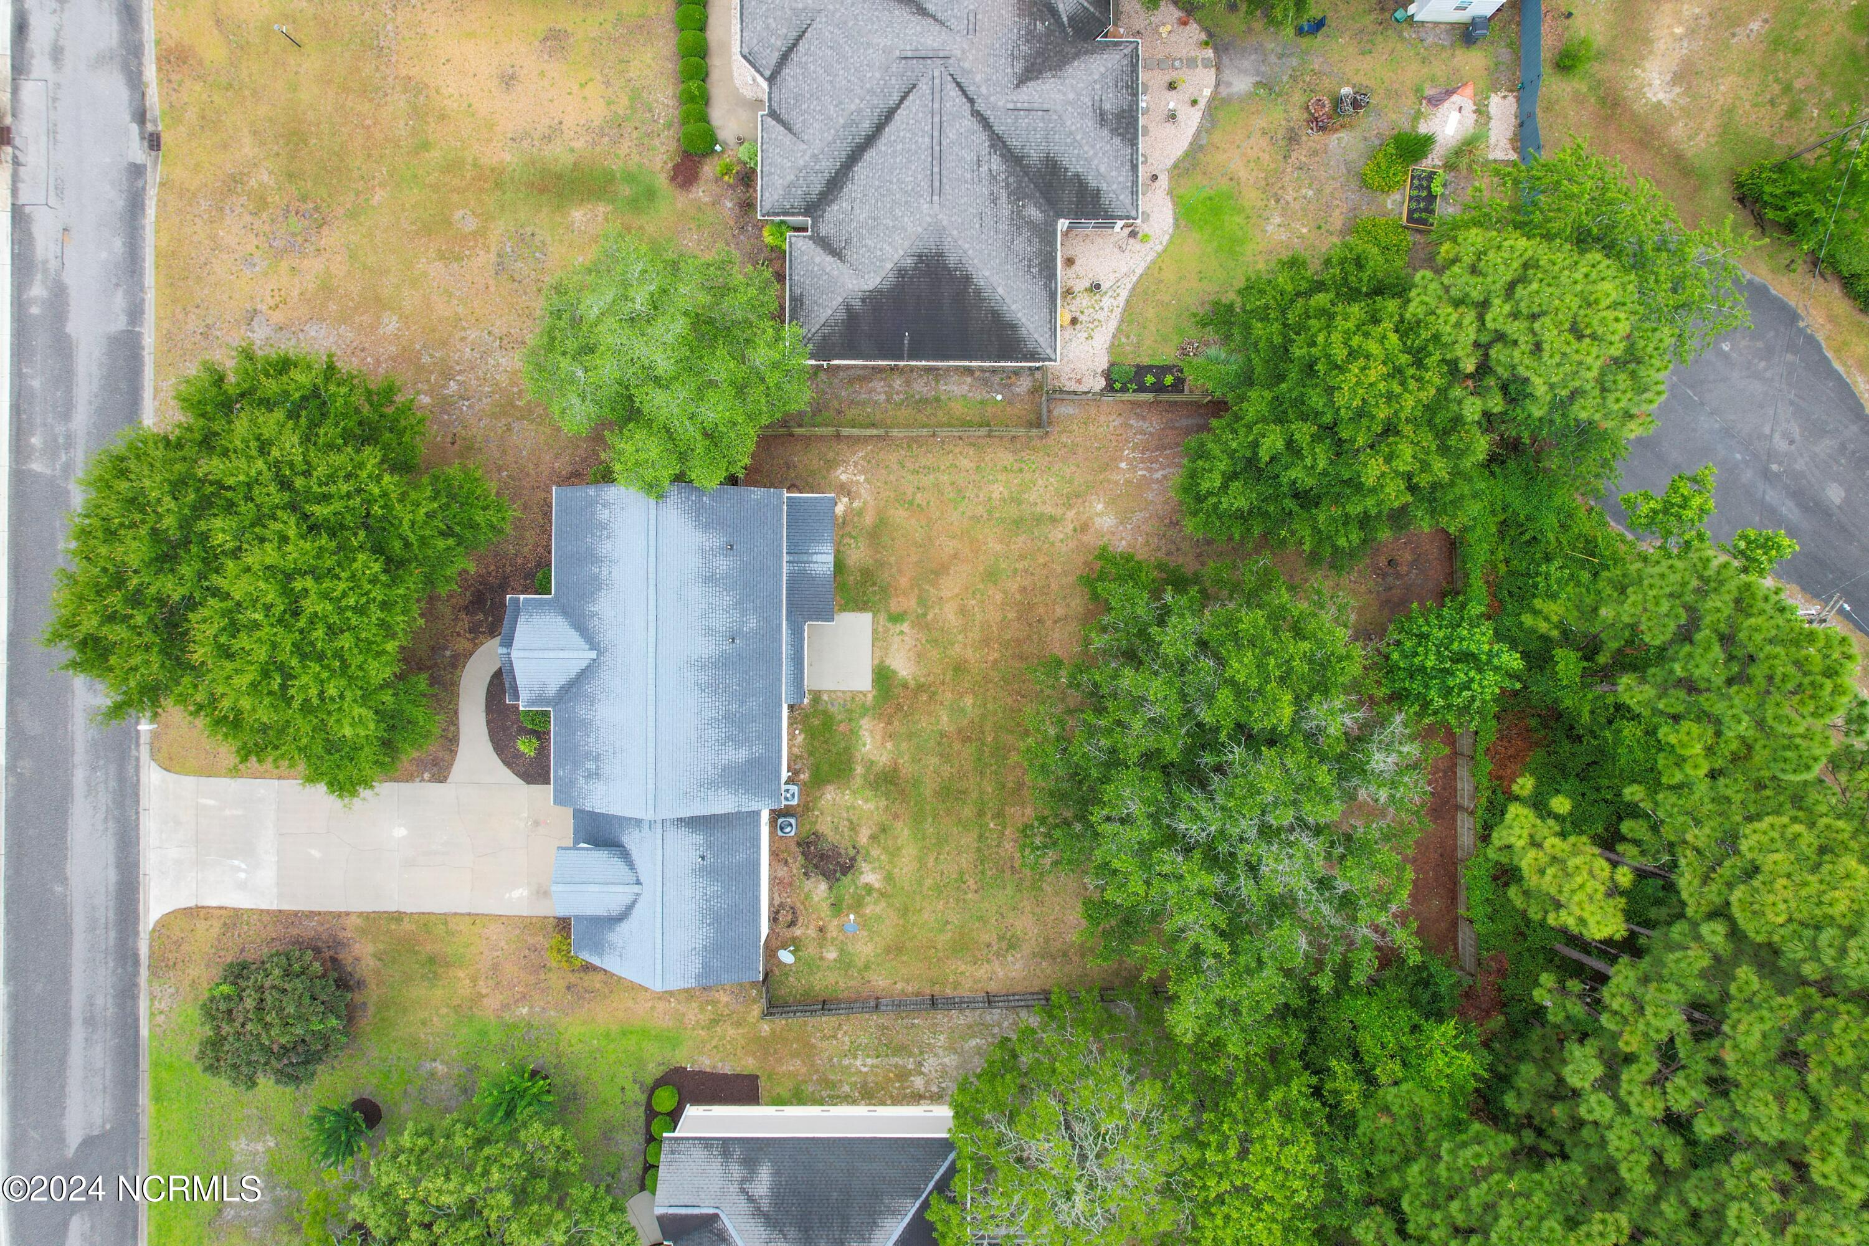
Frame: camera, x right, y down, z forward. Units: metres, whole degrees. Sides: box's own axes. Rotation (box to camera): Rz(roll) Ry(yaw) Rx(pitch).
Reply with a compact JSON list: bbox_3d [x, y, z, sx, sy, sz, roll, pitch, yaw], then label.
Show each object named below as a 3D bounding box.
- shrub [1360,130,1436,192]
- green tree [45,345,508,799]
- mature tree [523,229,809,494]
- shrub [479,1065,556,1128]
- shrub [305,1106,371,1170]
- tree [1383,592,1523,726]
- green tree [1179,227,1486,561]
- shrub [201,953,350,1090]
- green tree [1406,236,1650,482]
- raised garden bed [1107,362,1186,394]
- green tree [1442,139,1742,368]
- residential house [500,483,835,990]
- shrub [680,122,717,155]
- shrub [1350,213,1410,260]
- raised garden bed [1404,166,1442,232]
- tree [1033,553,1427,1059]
[{"bbox_3d":[20.000,-19.900,49.400,2.900,1.400,2.450,0,91,-1],"label":"shrub"},{"bbox_3d":[-26.470,-2.050,45.709,18.567,11.500,18.206,0,92,0],"label":"green tree"},{"bbox_3d":[-10.400,-10.150,45.100,10.700,9.500,10.000,0,91,-1],"label":"mature tree"},{"bbox_3d":[-18.401,20.891,50.749,3.420,2.800,3.025,0,92,0],"label":"shrub"},{"bbox_3d":[-24.970,21.650,48.750,2.650,2.900,2.650,0,91,-1],"label":"shrub"},{"bbox_3d":[21.619,1.552,48.568,5.838,6.000,5.605,0,92,0],"label":"tree"},{"bbox_3d":[15.600,-8.800,44.800,11.500,11.000,12.400,0,91,-1],"label":"green tree"},{"bbox_3d":[-28.100,16.800,48.500,6.200,3.200,5.700,0,91,-1],"label":"shrub"},{"bbox_3d":[22.105,-9.949,44.472,8.961,13.500,9.013,0,92,0],"label":"green tree"},{"bbox_3d":[9.230,-10.700,49.950,3.500,0.300,1.250,0,91,-1],"label":"raised garden bed"},{"bbox_3d":[25.500,-13.900,45.700,10.400,9.500,8.800,0,91,-1],"label":"green tree"},{"bbox_3d":[-11.238,4.788,48.715,13.996,5.900,21.247,0,92,0],"label":"residential house"},{"bbox_3d":[-10.382,-21.349,50.232,1.671,1.300,1.398,0,92,0],"label":"shrub"},{"bbox_3d":[19.614,-16.795,50.219,2.696,1.600,2.354,0,92,0],"label":"shrub"},{"bbox_3d":[21.360,-18.560,50.020,1.330,0.370,2.460,8,91,-1],"label":"raised garden bed"},{"bbox_3d":[11.594,7.021,45.481,15.844,12.500,19.828,0,92,0],"label":"tree"}]

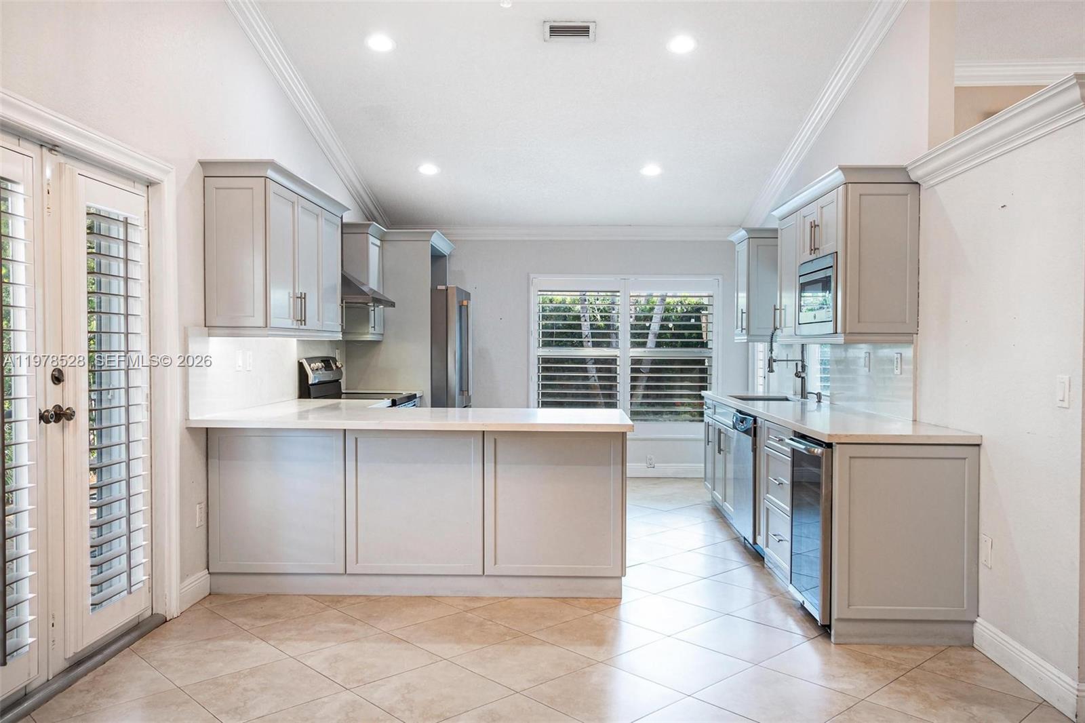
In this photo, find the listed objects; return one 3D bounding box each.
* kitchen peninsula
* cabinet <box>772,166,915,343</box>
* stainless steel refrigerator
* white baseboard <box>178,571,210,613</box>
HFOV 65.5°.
[{"bbox_3d":[-0.649,0.756,4.632,2.200,0.930,0.990,0,1,2],"label":"kitchen peninsula"},{"bbox_3d":[1.756,-0.561,5.051,0.430,0.920,1.440,0,1,2],"label":"cabinet"},{"bbox_3d":[-1.139,0.263,7.628,0.920,1.795,0.930,0,1,2],"label":"stainless steel refrigerator"},{"bbox_3d":[-1.755,1.150,4.271,0.019,0.147,0.330,0,1,2],"label":"white baseboard"}]

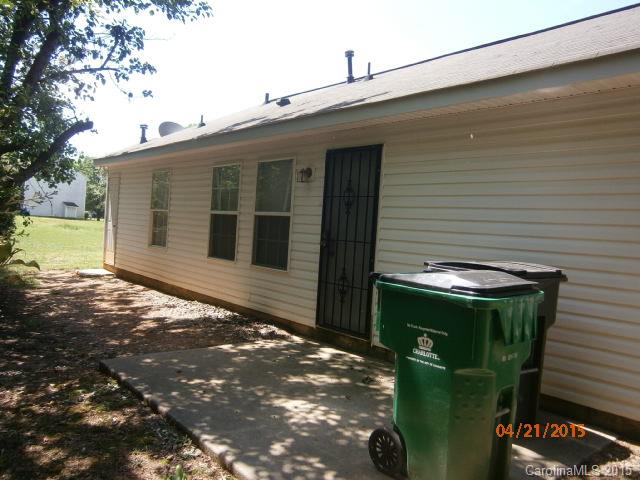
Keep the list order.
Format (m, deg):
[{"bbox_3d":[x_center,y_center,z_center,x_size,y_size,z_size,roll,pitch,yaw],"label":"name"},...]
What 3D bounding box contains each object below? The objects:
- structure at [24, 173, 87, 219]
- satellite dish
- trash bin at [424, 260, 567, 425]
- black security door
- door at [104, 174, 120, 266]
[{"bbox_3d":[-37.250,-7.166,65.338,8.800,7.800,10.000,3,2,-42],"label":"structure"},{"bbox_3d":[-3.831,-2.799,12.400,0.680,0.580,0.420,3,1,-20],"label":"satellite dish"},{"bbox_3d":[1.228,0.720,3.408,0.650,1.130,0.770,3,2,-42],"label":"trash bin"},{"bbox_3d":[0.283,0.005,5.281,0.060,2.060,0.865,3,2,-42],"label":"black security door"},{"bbox_3d":[-4.670,-0.461,10.829,0.070,2.060,0.740,3,2,-42],"label":"door"}]

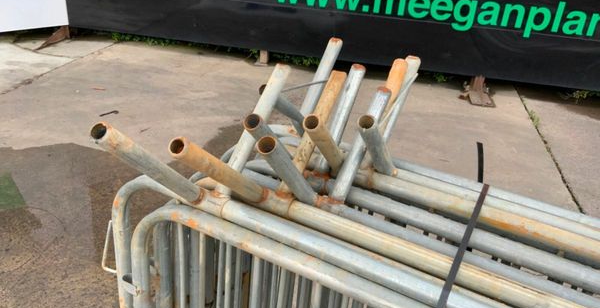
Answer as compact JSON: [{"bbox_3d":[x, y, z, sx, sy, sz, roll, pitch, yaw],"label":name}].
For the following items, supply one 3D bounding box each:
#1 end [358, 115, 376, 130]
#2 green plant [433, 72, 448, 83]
[{"bbox_3d":[0.151,-0.063,1.126,0.042,0.040,0.042,18,73,25],"label":"end"},{"bbox_3d":[1.473,-0.796,5.270,0.170,0.125,0.140,9,27,8],"label":"green plant"}]

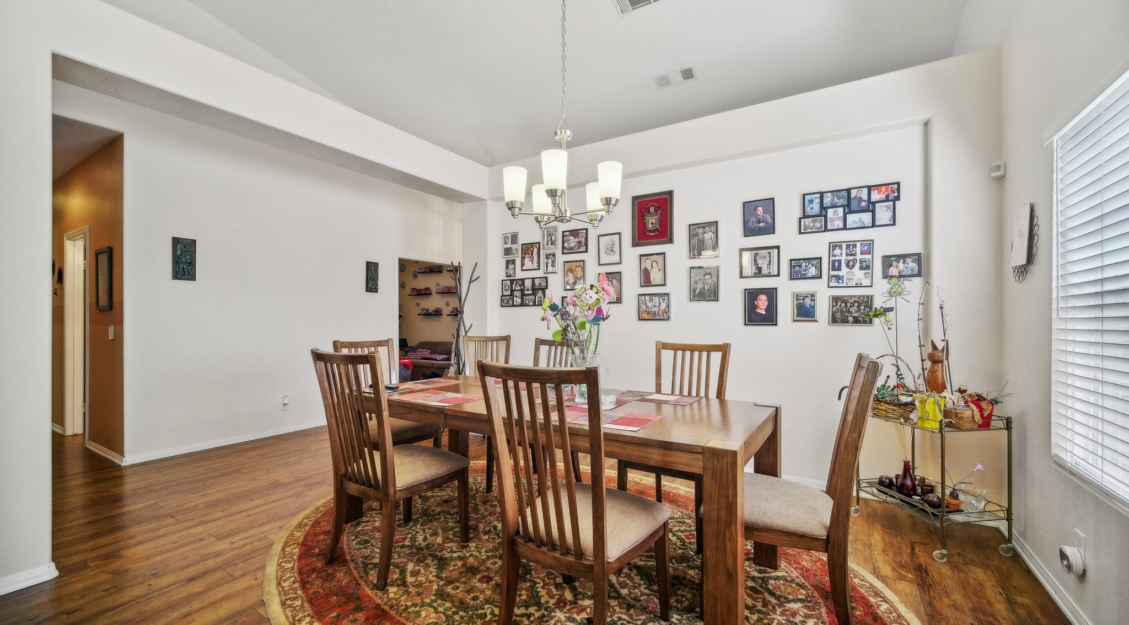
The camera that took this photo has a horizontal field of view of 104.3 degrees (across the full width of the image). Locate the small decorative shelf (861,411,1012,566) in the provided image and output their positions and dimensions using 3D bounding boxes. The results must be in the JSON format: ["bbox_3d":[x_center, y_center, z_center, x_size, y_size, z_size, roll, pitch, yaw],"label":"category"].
[{"bbox_3d":[2.052,0.887,2.487,0.430,0.710,0.540,0,0,-10],"label":"small decorative shelf"}]

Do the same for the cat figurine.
[{"bbox_3d":[2.114,0.333,2.490,0.095,0.350,0.090,0,-1,-26],"label":"cat figurine"}]

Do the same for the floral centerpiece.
[{"bbox_3d":[0.066,0.130,2.280,0.385,0.660,0.320,0,0,0],"label":"floral centerpiece"}]

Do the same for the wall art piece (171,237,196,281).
[{"bbox_3d":[-3.375,-0.468,3.893,0.030,0.367,0.167,0,0,32],"label":"wall art piece"}]

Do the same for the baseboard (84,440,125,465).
[{"bbox_3d":[-3.959,1.186,3.776,0.987,0.083,0.015,0,-1,32],"label":"baseboard"}]

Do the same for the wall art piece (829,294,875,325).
[{"bbox_3d":[1.952,-0.014,2.989,0.254,0.205,0.020,0,-1,32],"label":"wall art piece"}]

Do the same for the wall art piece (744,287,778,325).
[{"bbox_3d":[1.468,-0.039,3.276,0.224,0.280,0.025,0,0,32],"label":"wall art piece"}]

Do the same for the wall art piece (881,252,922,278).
[{"bbox_3d":[2.149,-0.294,2.799,0.200,0.145,0.025,-1,-1,32],"label":"wall art piece"}]

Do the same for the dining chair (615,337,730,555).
[{"bbox_3d":[0.667,0.713,2.614,0.511,1.043,0.602,0,-1,35],"label":"dining chair"}]

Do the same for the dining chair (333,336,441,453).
[{"bbox_3d":[-1.274,0.727,3.149,0.600,1.040,0.490,0,-1,32],"label":"dining chair"}]

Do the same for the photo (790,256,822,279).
[{"bbox_3d":[1.729,-0.310,3.136,0.197,0.149,0.020,0,-1,32],"label":"photo"}]

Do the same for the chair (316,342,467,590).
[{"bbox_3d":[-0.844,0.700,2.206,0.490,1.040,0.600,-1,-1,33],"label":"chair"}]

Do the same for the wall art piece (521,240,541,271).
[{"bbox_3d":[-0.331,-0.553,4.399,0.232,0.274,0.022,0,0,32],"label":"wall art piece"}]

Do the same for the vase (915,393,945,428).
[{"bbox_3d":[1.935,0.511,2.328,0.120,0.166,0.120,0,0,32],"label":"vase"}]

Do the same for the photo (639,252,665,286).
[{"bbox_3d":[0.760,-0.359,3.751,0.225,0.281,0.020,0,-1,32],"label":"photo"}]

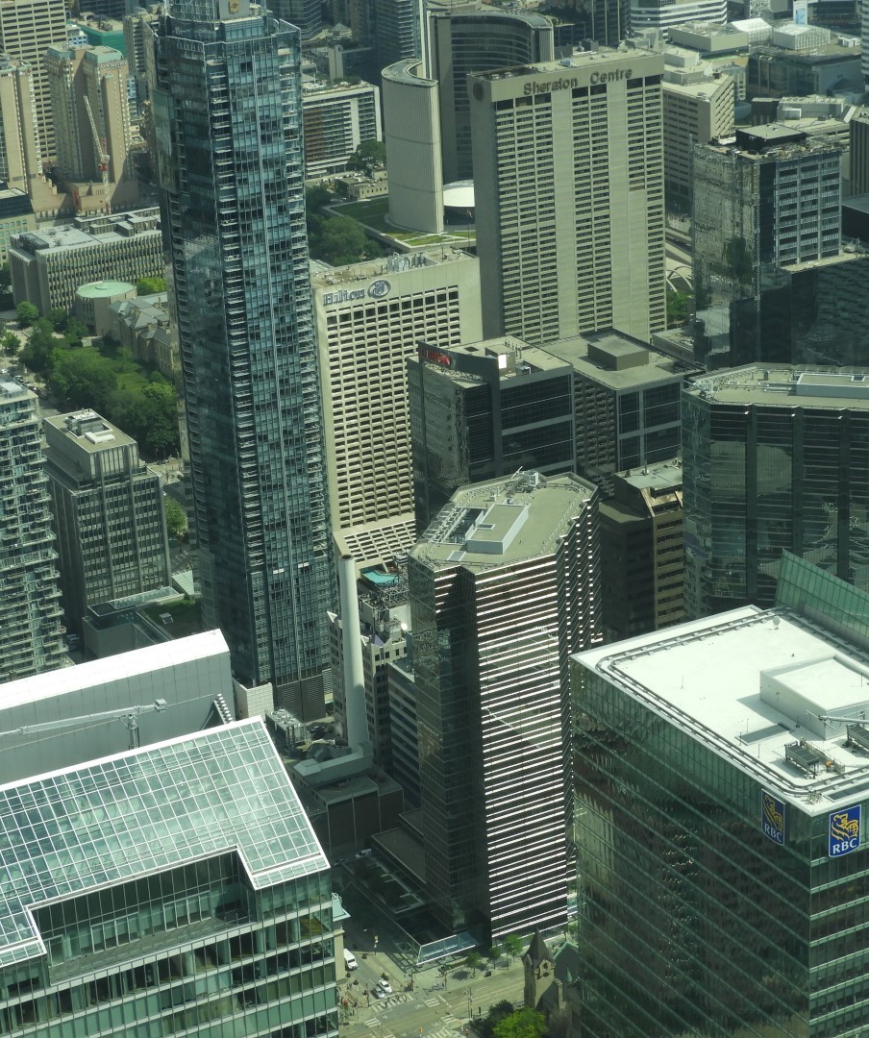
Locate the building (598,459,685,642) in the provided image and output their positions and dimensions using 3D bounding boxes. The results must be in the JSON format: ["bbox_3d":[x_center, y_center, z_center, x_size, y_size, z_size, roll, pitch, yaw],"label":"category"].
[{"bbox_3d":[64.000,19.430,758.720,38.000,70.500,30.000,-14,24,-26],"label":"building"}]

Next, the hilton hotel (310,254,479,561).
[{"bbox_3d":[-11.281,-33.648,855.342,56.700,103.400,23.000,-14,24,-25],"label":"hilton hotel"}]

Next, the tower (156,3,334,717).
[{"bbox_3d":[-53.040,-46.390,744.960,32.000,213.000,39.000,-14,24,-26],"label":"tower"}]

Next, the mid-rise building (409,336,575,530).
[{"bbox_3d":[18.143,-11.904,819.763,36.800,88.300,38.000,-14,24,-25],"label":"mid-rise building"}]

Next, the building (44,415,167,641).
[{"bbox_3d":[-107.529,1.123,834.243,28.600,63.700,38.500,-14,24,-25],"label":"building"}]

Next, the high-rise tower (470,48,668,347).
[{"bbox_3d":[51.652,-105.181,977.998,72.800,136.300,18.000,-14,24,-25],"label":"high-rise tower"}]

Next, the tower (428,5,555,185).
[{"bbox_3d":[32.570,-193.290,1256.120,72.000,98.000,36.000,14,27,37],"label":"tower"}]

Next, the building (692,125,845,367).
[{"bbox_3d":[110.590,-60.940,862.610,32.000,135.500,36.000,-14,24,-26],"label":"building"}]

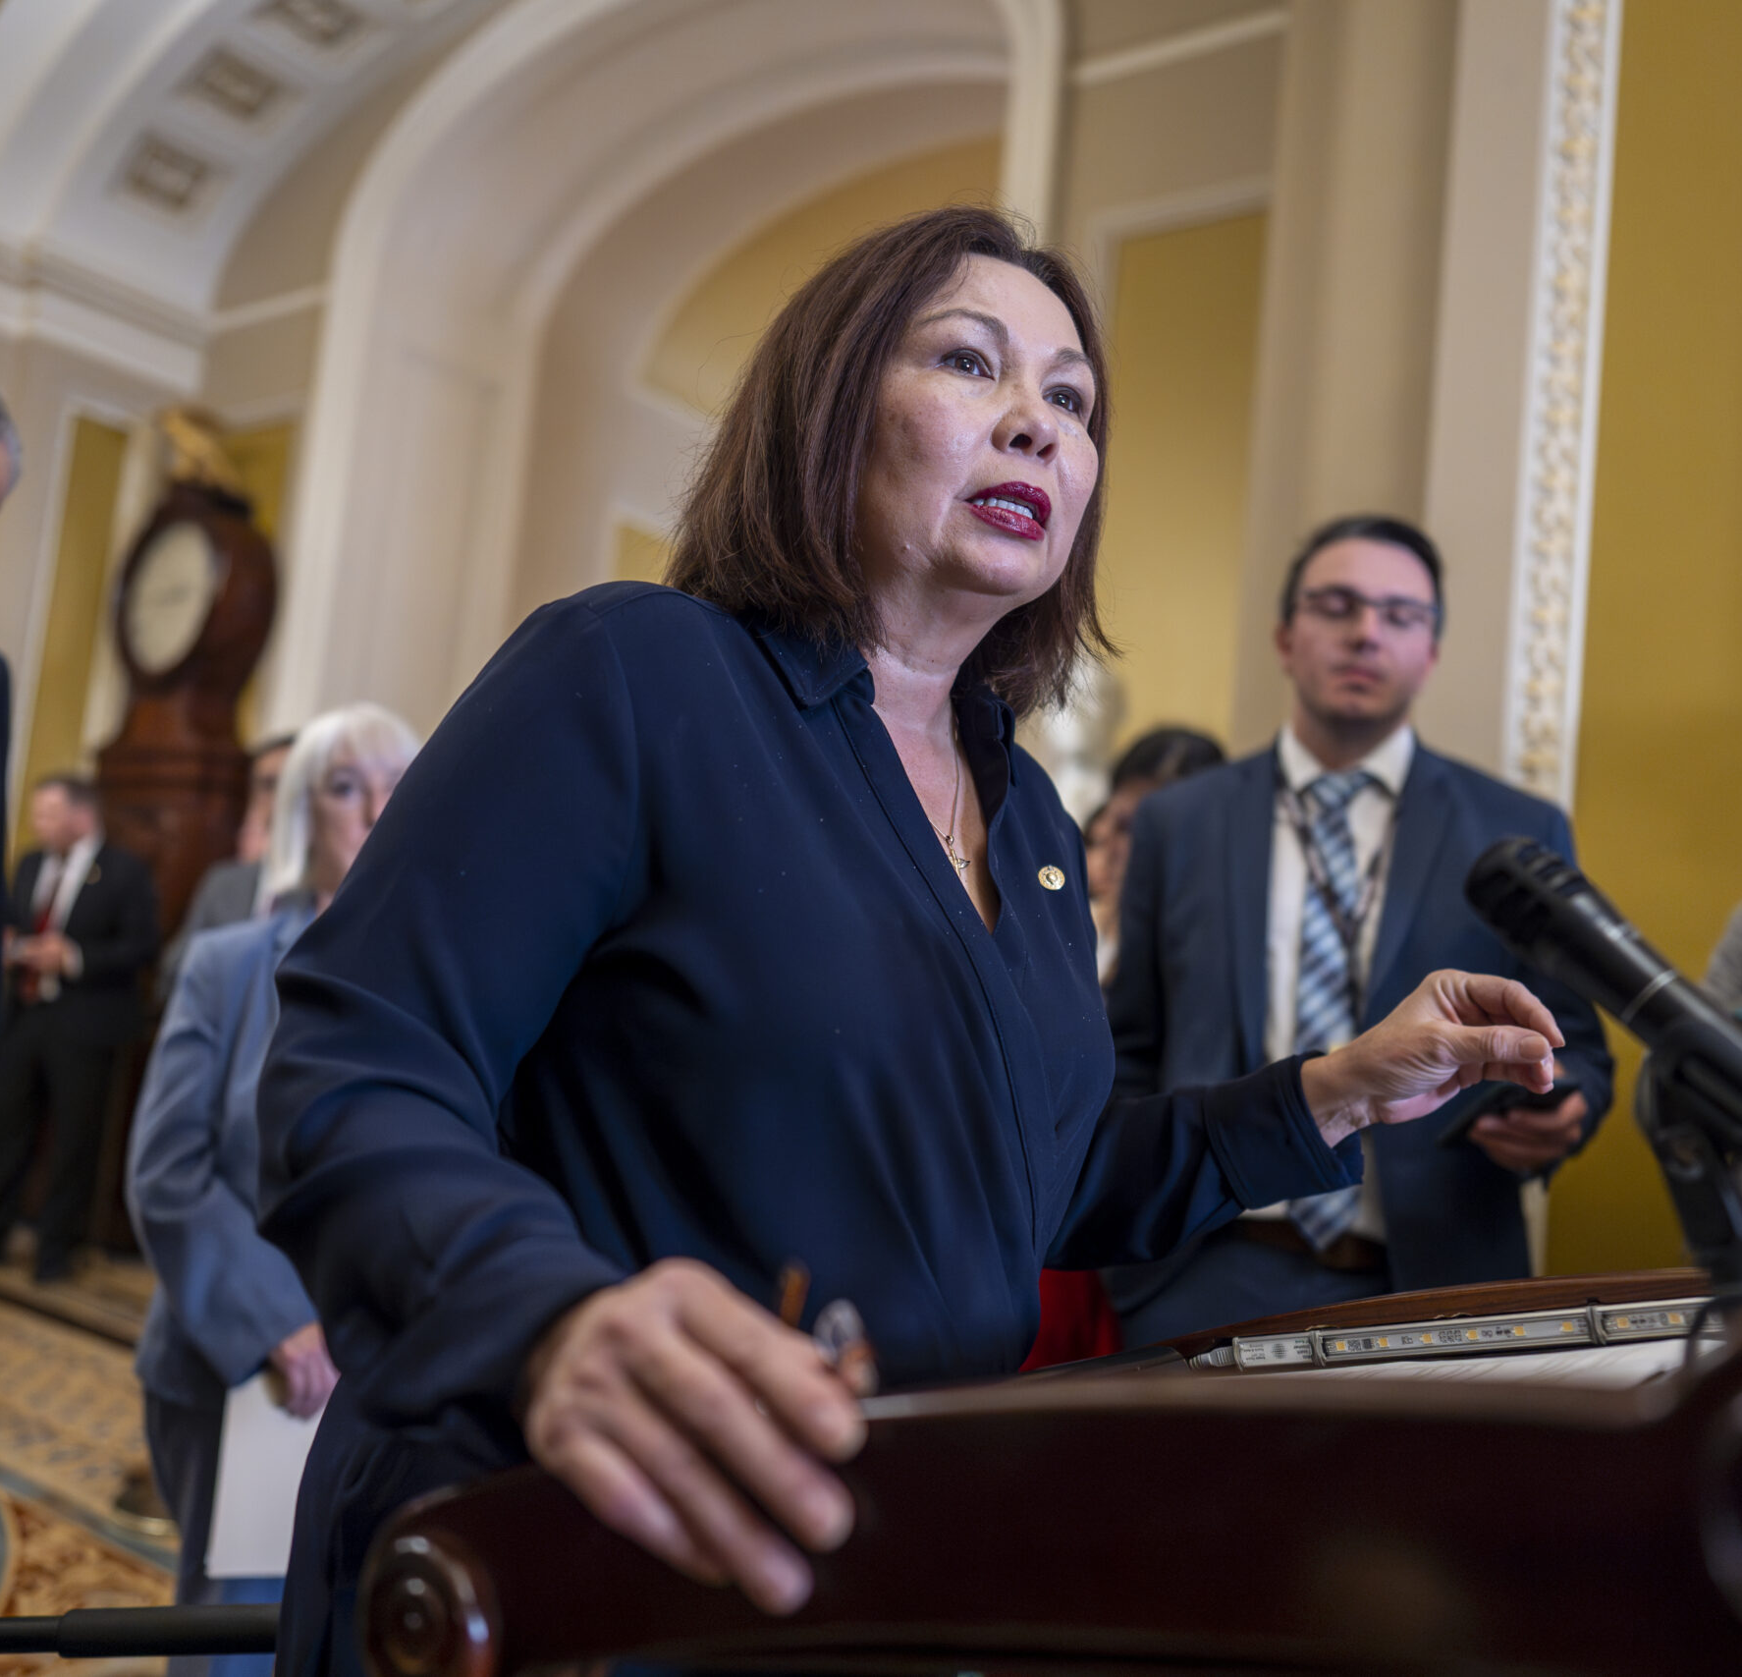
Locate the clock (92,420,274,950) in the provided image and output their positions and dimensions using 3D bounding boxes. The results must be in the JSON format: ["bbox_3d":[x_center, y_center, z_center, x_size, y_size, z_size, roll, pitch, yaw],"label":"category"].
[{"bbox_3d":[-2.936,-0.045,6.950,0.780,3.320,0.400,2,-8,37],"label":"clock"}]

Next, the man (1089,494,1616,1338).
[{"bbox_3d":[0.460,0.583,1.740,0.530,1.790,0.390,4,-6,17],"label":"man"}]

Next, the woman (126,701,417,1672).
[{"bbox_3d":[-0.697,0.603,1.980,0.480,1.570,0.360,10,-7,-33],"label":"woman"}]

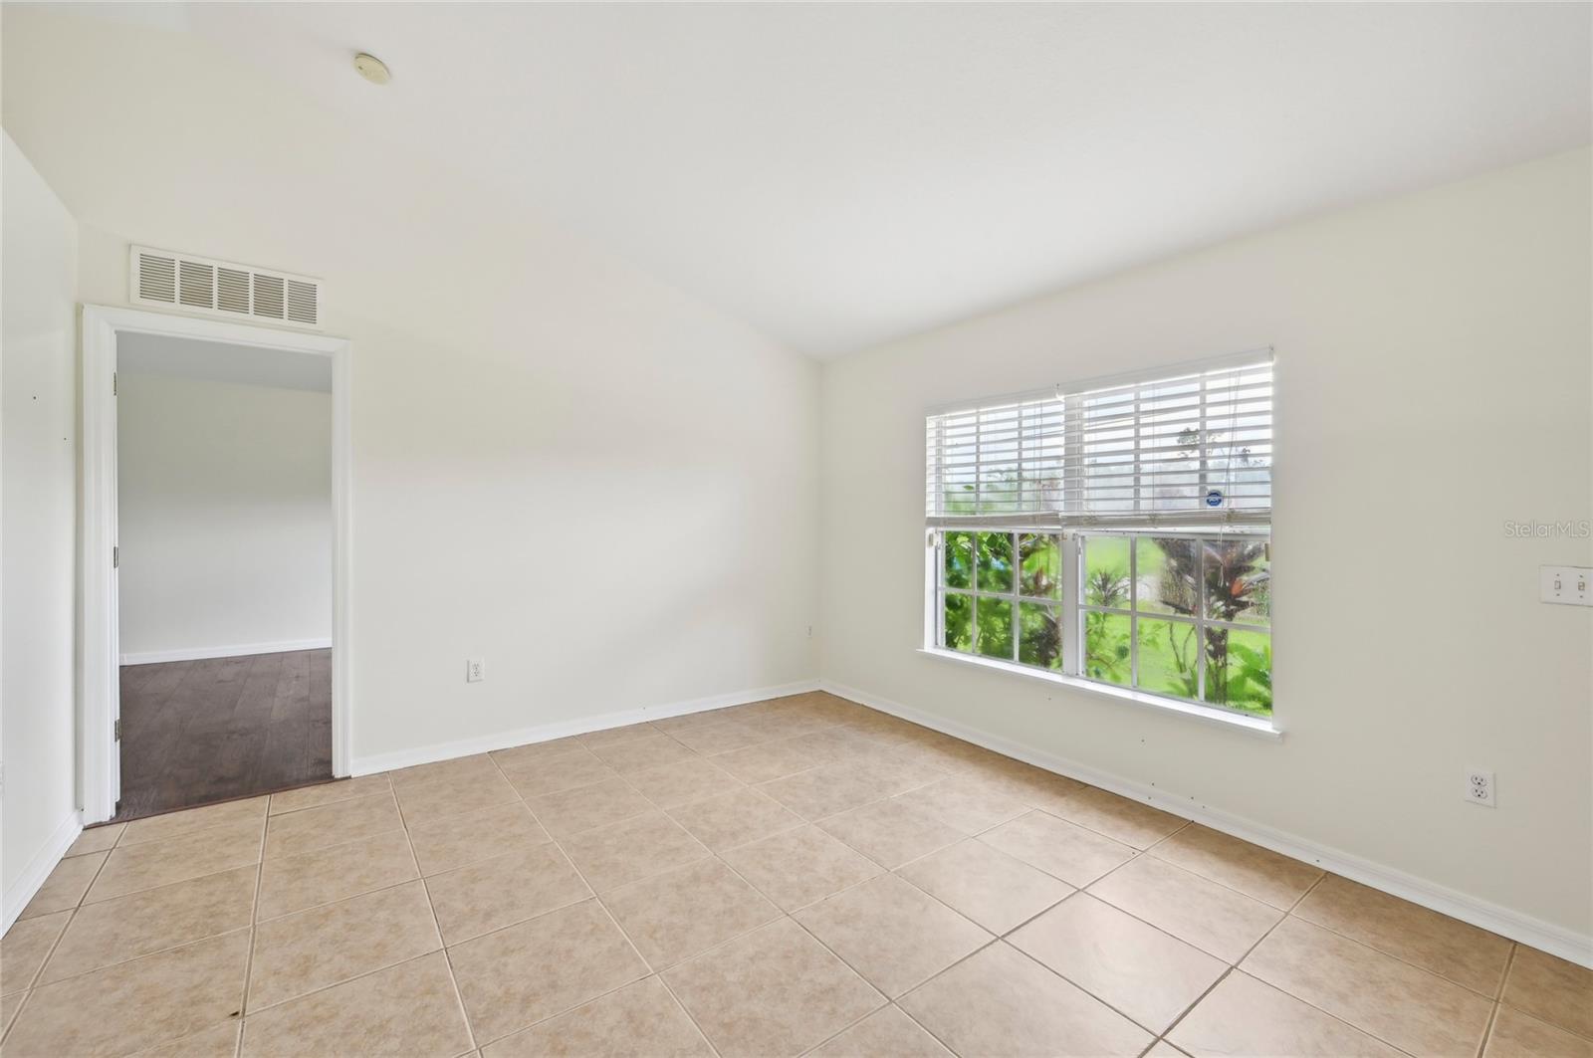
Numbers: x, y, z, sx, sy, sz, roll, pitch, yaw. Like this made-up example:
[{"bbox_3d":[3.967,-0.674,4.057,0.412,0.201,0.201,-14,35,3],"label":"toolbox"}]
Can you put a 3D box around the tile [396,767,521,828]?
[{"bbox_3d":[-1.539,1.224,2.829,0.448,0.011,0.448,1,0,-37],"label":"tile"}]

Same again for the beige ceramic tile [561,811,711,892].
[{"bbox_3d":[-0.622,1.237,2.388,0.450,0.010,0.450,1,-1,-36],"label":"beige ceramic tile"}]

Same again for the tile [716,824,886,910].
[{"bbox_3d":[0.019,1.240,2.287,0.450,0.010,0.450,1,-1,-36],"label":"tile"}]

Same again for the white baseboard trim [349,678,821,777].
[{"bbox_3d":[-0.989,1.183,3.878,2.920,0.088,0.014,1,0,-36],"label":"white baseboard trim"}]

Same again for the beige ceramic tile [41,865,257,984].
[{"bbox_3d":[-1.979,1.217,1.939,0.448,0.011,0.448,1,0,-39],"label":"beige ceramic tile"}]

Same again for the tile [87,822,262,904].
[{"bbox_3d":[-2.300,1.239,2.331,0.448,0.010,0.450,0,0,-36],"label":"tile"}]

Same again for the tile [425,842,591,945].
[{"bbox_3d":[-0.996,1.245,2.134,0.448,0.010,0.450,0,0,-36],"label":"tile"}]

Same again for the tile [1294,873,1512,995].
[{"bbox_3d":[1.882,1.251,1.936,0.420,0.010,0.450,1,-1,-36],"label":"tile"}]

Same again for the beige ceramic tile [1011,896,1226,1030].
[{"bbox_3d":[0.936,1.253,1.823,0.448,0.010,0.450,0,0,-36],"label":"beige ceramic tile"}]

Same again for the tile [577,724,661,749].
[{"bbox_3d":[-1.049,1.241,3.705,0.455,0.010,0.265,0,0,-36],"label":"tile"}]

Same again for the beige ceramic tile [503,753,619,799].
[{"bbox_3d":[-1.202,1.242,3.134,0.448,0.010,0.450,0,0,-36],"label":"beige ceramic tile"}]

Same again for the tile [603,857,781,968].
[{"bbox_3d":[-0.349,1.236,2.017,0.448,0.011,0.448,1,0,-38],"label":"tile"}]

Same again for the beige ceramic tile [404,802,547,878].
[{"bbox_3d":[-1.265,1.226,2.470,0.448,0.011,0.448,1,0,-38],"label":"beige ceramic tile"}]

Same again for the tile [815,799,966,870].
[{"bbox_3d":[0.386,1.245,2.550,0.450,0.010,0.450,1,-1,-36],"label":"tile"}]

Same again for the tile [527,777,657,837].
[{"bbox_3d":[-0.900,1.238,2.759,0.450,0.010,0.450,1,-1,-36],"label":"tile"}]

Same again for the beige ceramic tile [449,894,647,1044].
[{"bbox_3d":[-0.719,1.247,1.779,0.448,0.010,0.450,0,0,-36],"label":"beige ceramic tile"}]

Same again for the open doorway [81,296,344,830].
[{"bbox_3d":[-2.561,0.149,2.820,0.885,2.115,0.140,1,0,-36],"label":"open doorway"}]

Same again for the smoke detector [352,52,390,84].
[{"bbox_3d":[-1.803,-1.953,2.628,0.130,0.045,0.130,16,-9,-35],"label":"smoke detector"}]

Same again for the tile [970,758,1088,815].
[{"bbox_3d":[1.106,1.251,3.093,0.430,0.010,0.455,0,0,-36],"label":"tile"}]

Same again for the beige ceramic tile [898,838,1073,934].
[{"bbox_3d":[0.664,1.251,2.189,0.448,0.010,0.450,0,0,-36],"label":"beige ceramic tile"}]

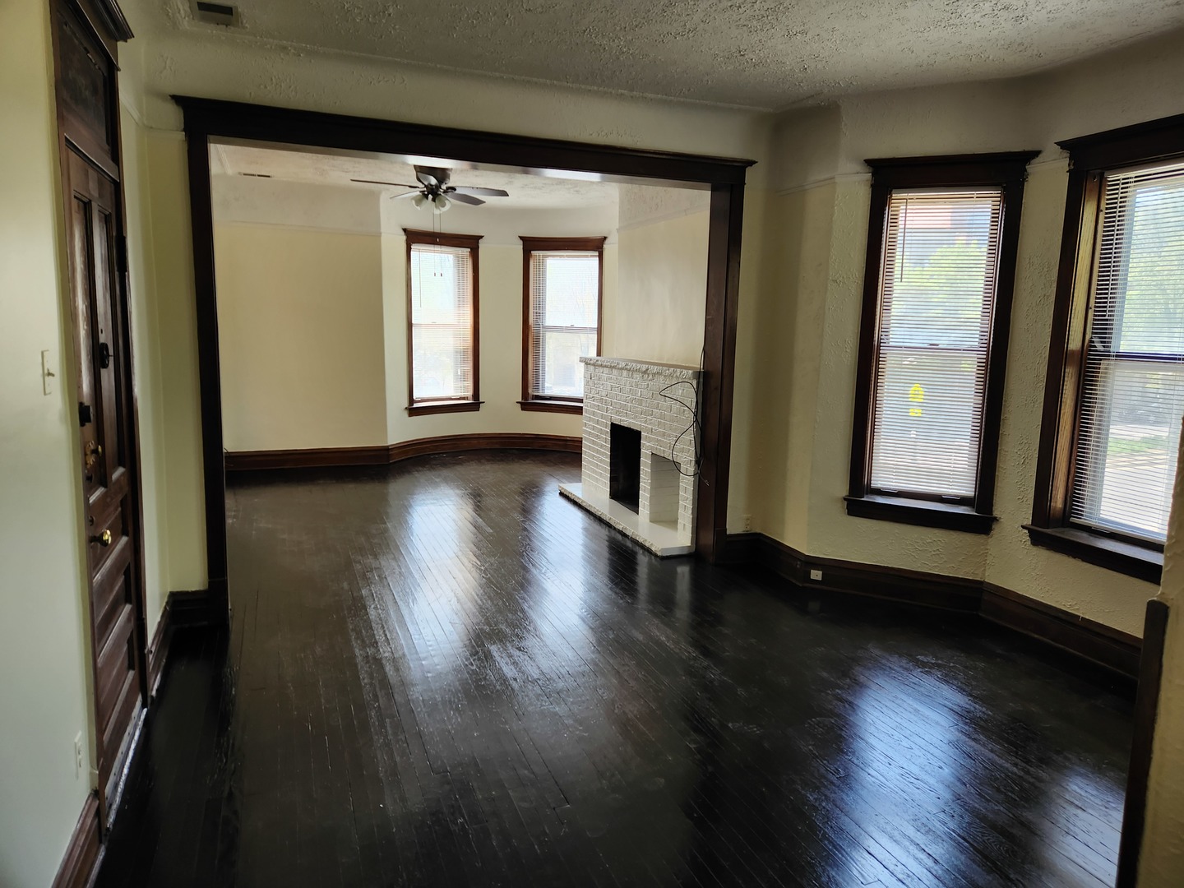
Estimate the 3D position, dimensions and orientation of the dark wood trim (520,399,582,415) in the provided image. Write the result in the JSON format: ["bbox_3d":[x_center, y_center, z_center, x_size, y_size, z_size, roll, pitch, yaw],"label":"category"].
[{"bbox_3d":[-0.430,-0.439,9.819,1.100,0.130,0.140,4,9,15],"label":"dark wood trim"}]

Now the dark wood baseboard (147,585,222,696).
[{"bbox_3d":[-1.891,0.894,3.677,0.250,0.200,0.850,-2,9,-22],"label":"dark wood baseboard"}]

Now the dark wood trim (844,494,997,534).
[{"bbox_3d":[1.879,0.410,4.557,0.820,0.140,0.110,5,9,25],"label":"dark wood trim"}]

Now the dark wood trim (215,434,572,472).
[{"bbox_3d":[-2.034,0.050,9.256,4.150,0.195,0.850,-2,9,-22],"label":"dark wood trim"}]

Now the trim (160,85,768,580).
[{"bbox_3d":[-0.542,-0.426,4.582,3.200,2.600,0.250,-2,9,-22],"label":"trim"}]

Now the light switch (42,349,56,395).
[{"bbox_3d":[-1.395,-0.181,2.020,0.020,0.117,0.072,-2,9,-22],"label":"light switch"}]

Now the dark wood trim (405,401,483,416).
[{"bbox_3d":[-1.751,-0.427,9.560,0.140,0.130,1.130,9,12,43],"label":"dark wood trim"}]

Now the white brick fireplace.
[{"bbox_3d":[0.333,-0.019,6.451,0.530,1.280,2.200,-2,9,-22],"label":"white brick fireplace"}]

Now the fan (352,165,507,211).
[{"bbox_3d":[-1.286,-2.060,6.342,1.300,0.430,1.300,-2,9,-22],"label":"fan"}]

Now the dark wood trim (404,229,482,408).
[{"bbox_3d":[-1.761,-1.484,9.392,0.150,2.030,1.110,9,12,43],"label":"dark wood trim"}]

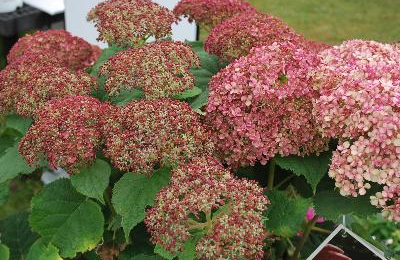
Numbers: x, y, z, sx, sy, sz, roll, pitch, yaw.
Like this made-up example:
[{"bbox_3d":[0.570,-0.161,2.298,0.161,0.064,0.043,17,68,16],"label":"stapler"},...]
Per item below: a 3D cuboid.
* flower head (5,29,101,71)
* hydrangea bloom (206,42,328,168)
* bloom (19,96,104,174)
[{"bbox_3d":[-0.244,-0.131,1.000,0.155,0.085,0.150,0,21,0],"label":"flower head"},{"bbox_3d":[0.088,-0.032,0.780,0.158,0.130,0.150,0,30,0],"label":"hydrangea bloom"},{"bbox_3d":[-0.187,0.007,0.810,0.122,0.090,0.125,-8,27,0],"label":"bloom"}]

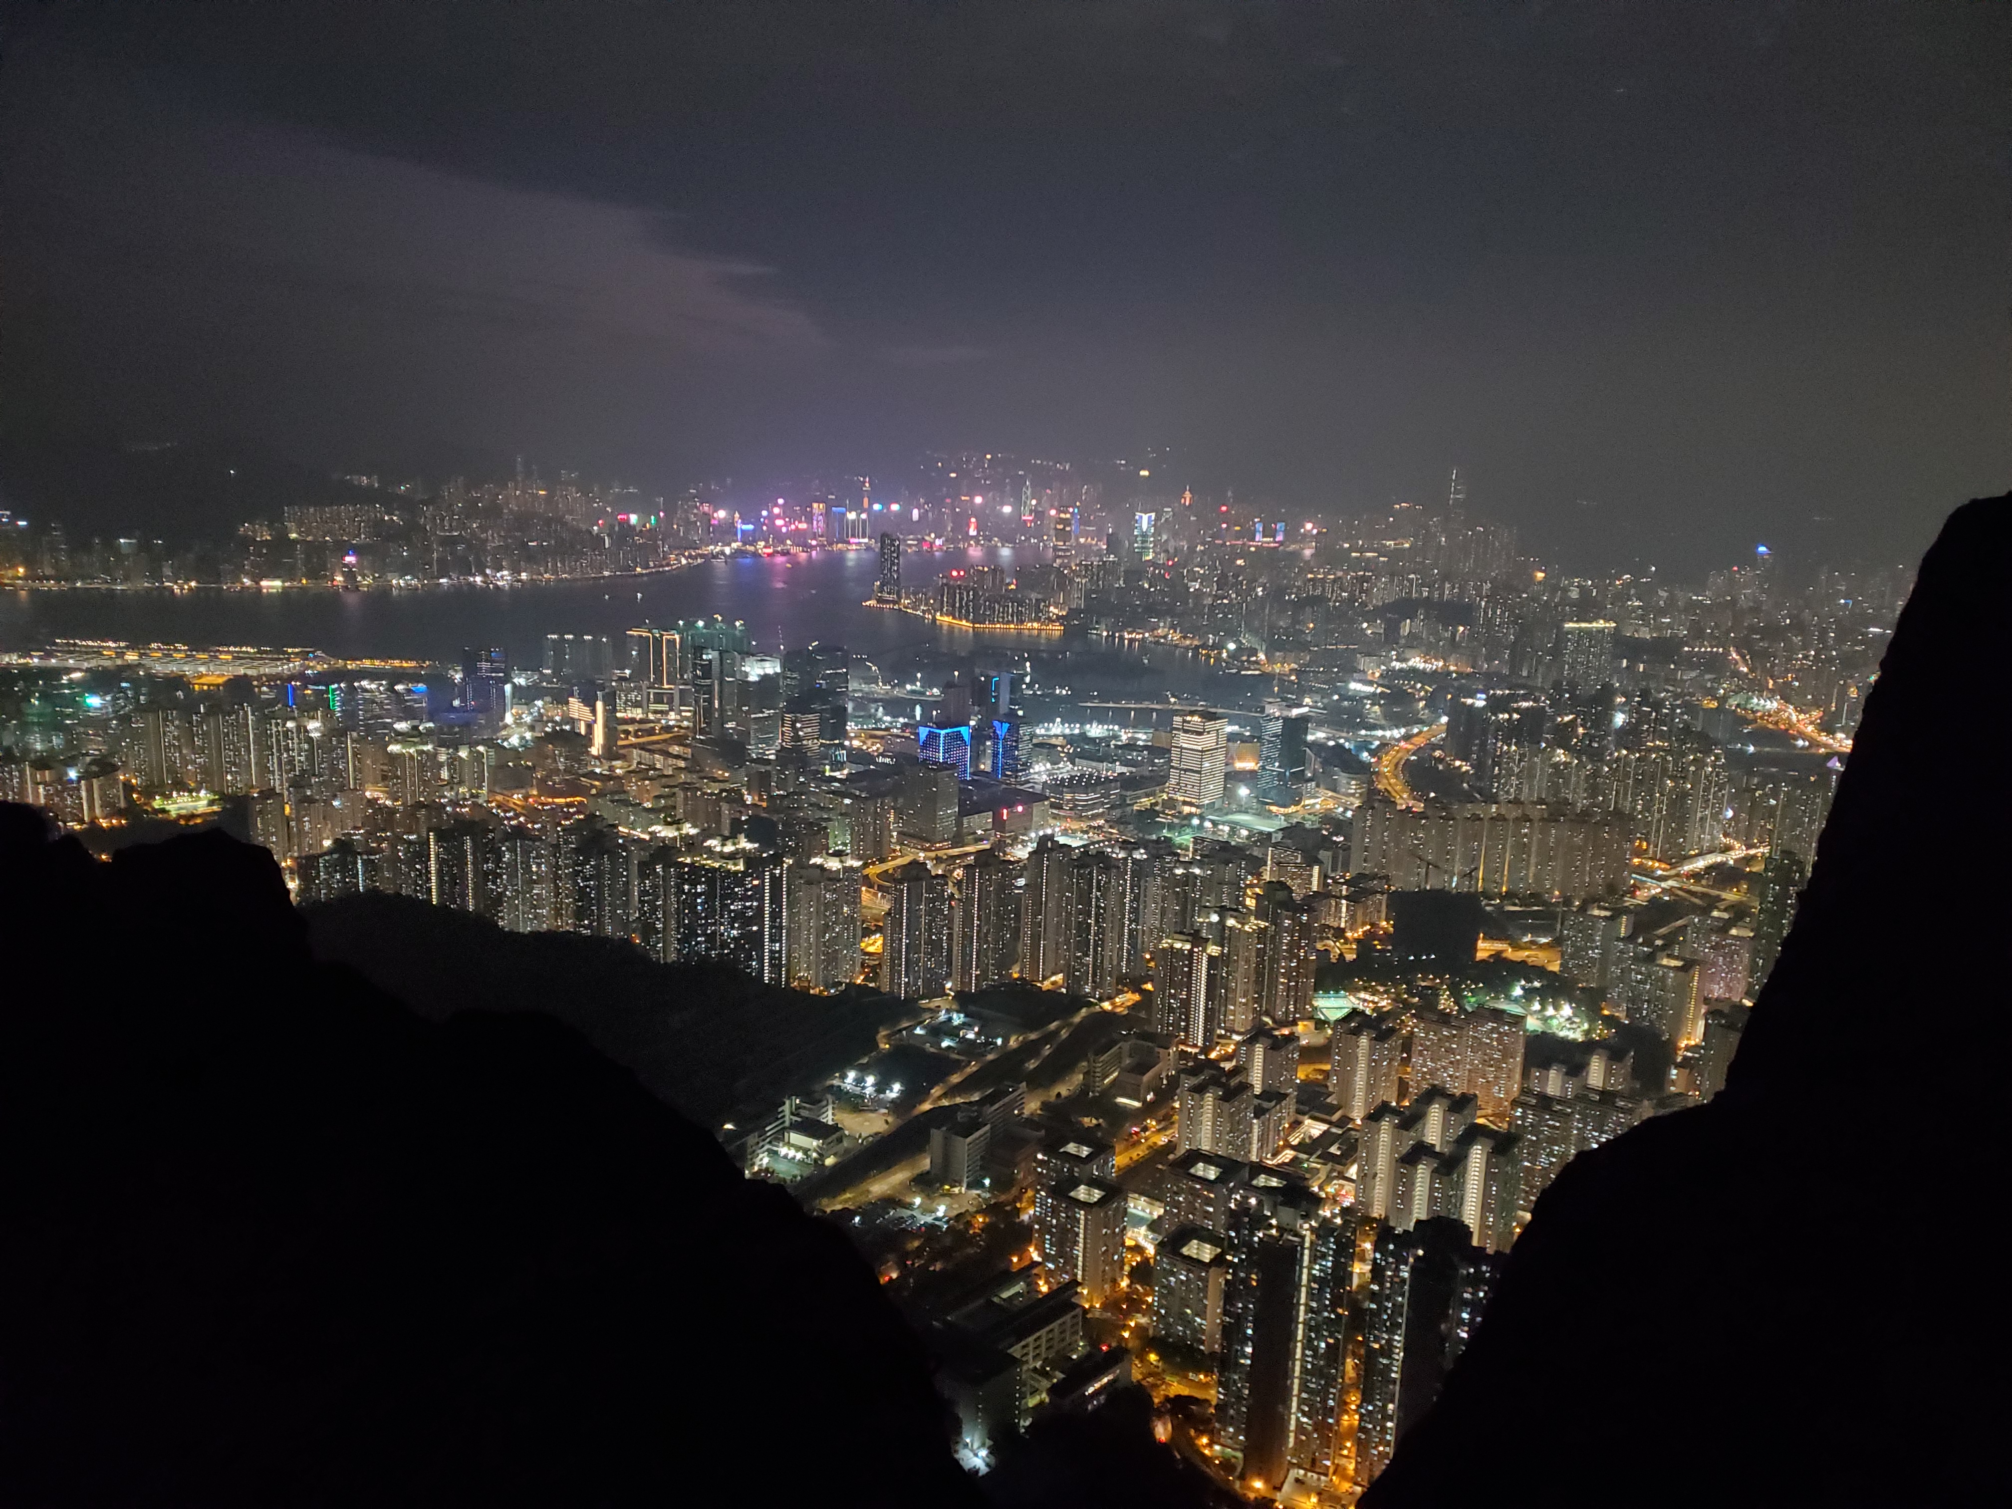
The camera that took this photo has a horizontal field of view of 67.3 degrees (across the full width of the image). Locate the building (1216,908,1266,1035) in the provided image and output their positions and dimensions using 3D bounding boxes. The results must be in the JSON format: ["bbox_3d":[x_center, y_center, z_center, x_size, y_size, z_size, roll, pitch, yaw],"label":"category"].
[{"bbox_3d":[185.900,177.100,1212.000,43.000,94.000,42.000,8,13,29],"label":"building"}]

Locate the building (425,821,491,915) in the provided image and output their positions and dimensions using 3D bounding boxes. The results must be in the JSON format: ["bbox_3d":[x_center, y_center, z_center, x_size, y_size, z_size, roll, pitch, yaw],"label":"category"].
[{"bbox_3d":[-468.100,110.400,1292.900,50.000,104.000,47.000,6,12,20],"label":"building"}]

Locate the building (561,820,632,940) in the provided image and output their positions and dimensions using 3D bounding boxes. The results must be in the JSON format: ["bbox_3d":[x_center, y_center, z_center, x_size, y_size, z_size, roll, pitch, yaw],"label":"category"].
[{"bbox_3d":[-349.900,115.800,1300.200,39.000,99.000,41.000,12,15,41],"label":"building"}]

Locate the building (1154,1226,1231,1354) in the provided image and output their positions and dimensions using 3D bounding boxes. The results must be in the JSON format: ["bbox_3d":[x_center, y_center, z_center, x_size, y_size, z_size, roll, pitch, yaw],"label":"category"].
[{"bbox_3d":[92.700,258.500,729.400,30.000,45.000,32.000,10,14,36],"label":"building"}]

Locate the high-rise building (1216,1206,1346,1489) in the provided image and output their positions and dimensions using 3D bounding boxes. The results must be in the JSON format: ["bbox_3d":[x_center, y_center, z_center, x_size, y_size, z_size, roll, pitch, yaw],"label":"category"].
[{"bbox_3d":[113.900,245.000,628.300,43.000,110.000,41.000,9,14,32],"label":"high-rise building"}]

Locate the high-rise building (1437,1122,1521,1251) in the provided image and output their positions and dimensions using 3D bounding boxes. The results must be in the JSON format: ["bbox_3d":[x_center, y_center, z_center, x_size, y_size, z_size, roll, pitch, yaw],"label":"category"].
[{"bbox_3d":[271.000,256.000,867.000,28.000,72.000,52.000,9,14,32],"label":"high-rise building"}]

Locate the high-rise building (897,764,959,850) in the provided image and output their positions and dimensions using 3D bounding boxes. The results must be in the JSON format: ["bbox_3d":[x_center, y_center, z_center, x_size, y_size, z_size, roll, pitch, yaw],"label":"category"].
[{"bbox_3d":[-94.900,59.400,1870.800,60.000,93.000,41.000,10,14,34],"label":"high-rise building"}]

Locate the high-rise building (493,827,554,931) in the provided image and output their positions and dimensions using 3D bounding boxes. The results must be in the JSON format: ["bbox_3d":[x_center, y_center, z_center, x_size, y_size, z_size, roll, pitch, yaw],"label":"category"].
[{"bbox_3d":[-406.500,117.700,1271.800,48.000,106.000,46.000,6,12,20],"label":"high-rise building"}]

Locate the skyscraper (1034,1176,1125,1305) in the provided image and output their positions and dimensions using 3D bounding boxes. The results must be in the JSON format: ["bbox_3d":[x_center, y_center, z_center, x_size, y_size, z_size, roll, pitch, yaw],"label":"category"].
[{"bbox_3d":[43.800,263.600,824.800,33.000,61.000,28.000,9,14,32],"label":"skyscraper"}]

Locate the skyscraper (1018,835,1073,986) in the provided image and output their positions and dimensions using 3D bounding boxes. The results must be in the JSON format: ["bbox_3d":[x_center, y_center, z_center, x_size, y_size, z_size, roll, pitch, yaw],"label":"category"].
[{"bbox_3d":[32.400,133.300,1318.600,33.000,121.000,35.000,11,14,39],"label":"skyscraper"}]

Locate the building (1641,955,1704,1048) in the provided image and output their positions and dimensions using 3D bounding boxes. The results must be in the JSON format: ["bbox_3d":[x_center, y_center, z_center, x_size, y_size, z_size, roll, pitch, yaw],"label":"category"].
[{"bbox_3d":[567.500,207.000,1295.000,38.000,65.000,40.000,12,15,41],"label":"building"}]

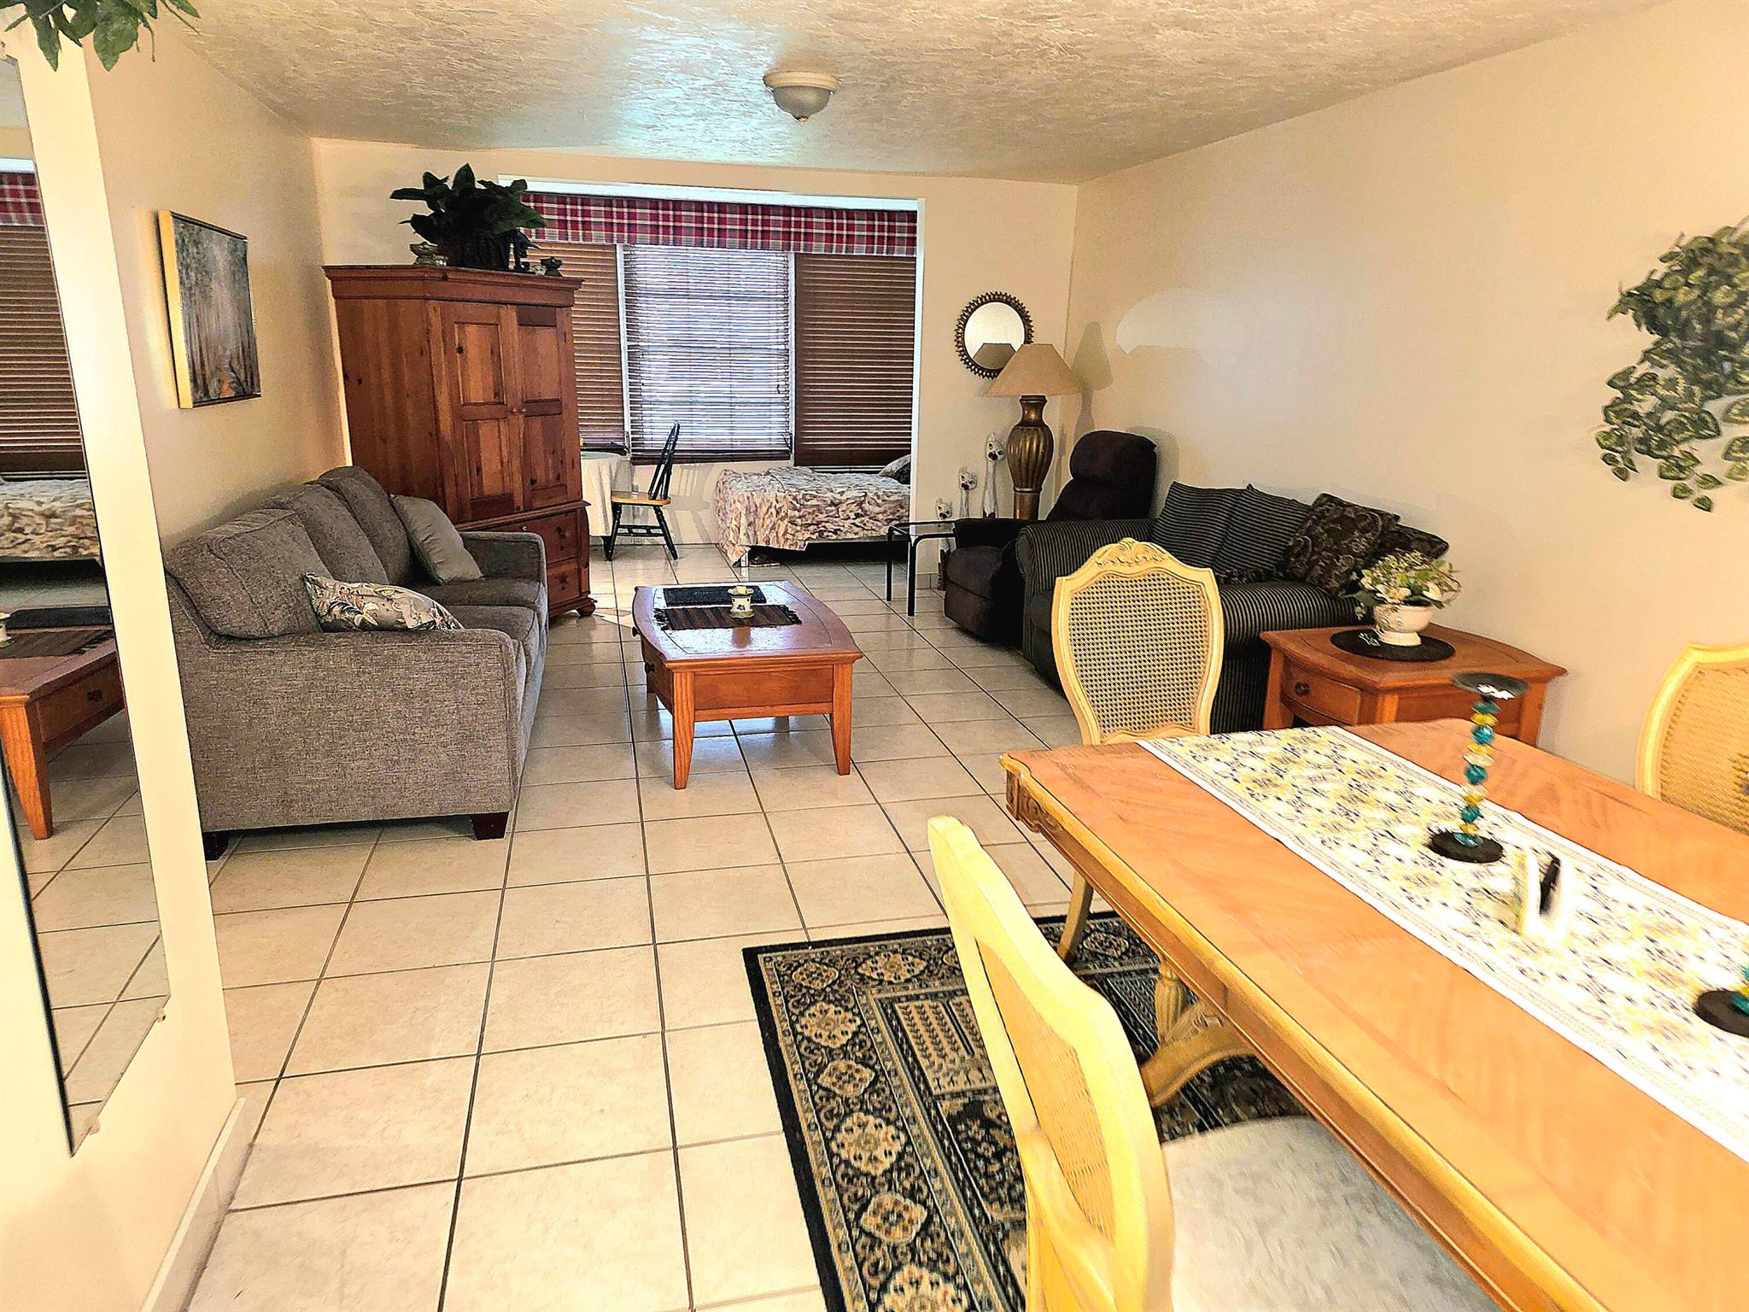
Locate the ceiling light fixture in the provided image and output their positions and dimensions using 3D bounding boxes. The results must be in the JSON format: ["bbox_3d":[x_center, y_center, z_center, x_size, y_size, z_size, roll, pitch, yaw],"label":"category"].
[{"bbox_3d":[-0.266,-2.015,4.194,0.275,0.170,0.275,-3,16,-13],"label":"ceiling light fixture"}]

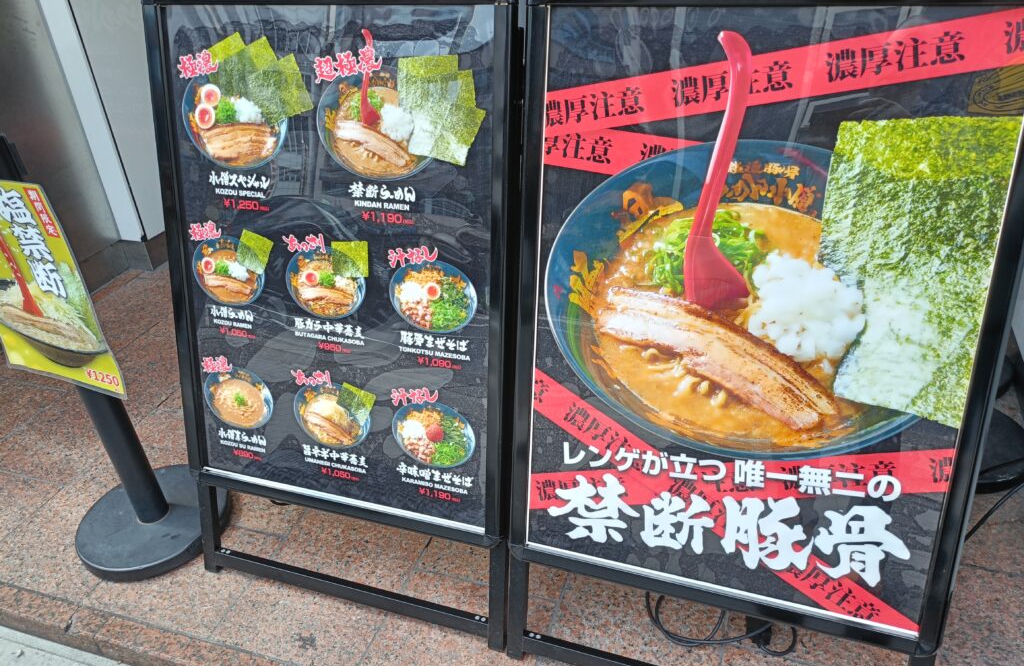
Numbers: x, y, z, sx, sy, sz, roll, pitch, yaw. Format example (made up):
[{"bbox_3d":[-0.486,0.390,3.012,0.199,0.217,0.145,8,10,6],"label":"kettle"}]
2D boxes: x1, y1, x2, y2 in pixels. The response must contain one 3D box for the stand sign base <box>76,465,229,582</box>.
[{"bbox_3d":[-0.777,0.408,1.613,0.310,0.034,0.310,-4,32,0],"label":"stand sign base"}]

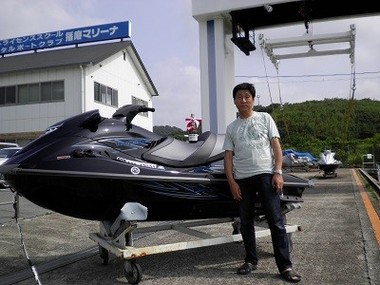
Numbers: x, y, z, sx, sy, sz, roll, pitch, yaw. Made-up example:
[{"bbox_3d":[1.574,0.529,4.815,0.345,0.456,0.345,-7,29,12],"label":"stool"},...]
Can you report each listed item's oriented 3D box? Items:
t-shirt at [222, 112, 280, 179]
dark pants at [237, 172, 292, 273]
[{"bbox_3d":[0.540,0.030,3.360,0.500,0.590,0.270,-4,-2,10],"label":"t-shirt"},{"bbox_3d":[0.635,0.660,3.330,0.450,0.850,0.380,-2,-2,10],"label":"dark pants"}]

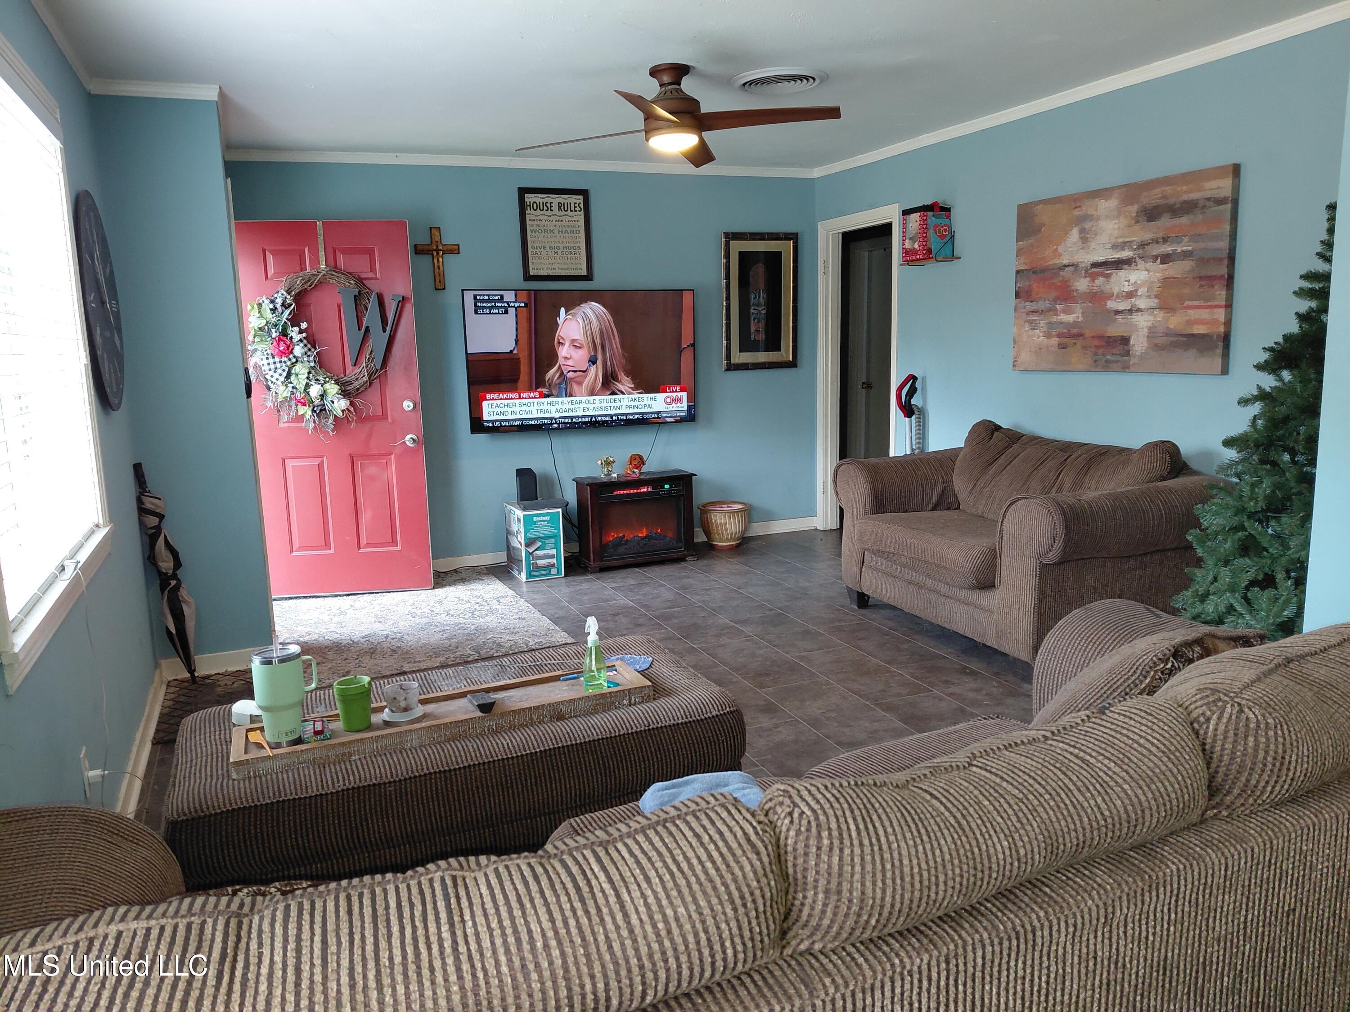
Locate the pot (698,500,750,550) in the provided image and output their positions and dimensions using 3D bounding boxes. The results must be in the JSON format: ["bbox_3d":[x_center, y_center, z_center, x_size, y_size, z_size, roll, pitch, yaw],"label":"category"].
[{"bbox_3d":[0.338,0.127,6.442,0.345,0.287,0.345,-2,10,0],"label":"pot"}]

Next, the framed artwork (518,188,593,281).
[{"bbox_3d":[-0.724,-1.648,5.938,0.438,0.545,0.025,-6,10,-22],"label":"framed artwork"}]

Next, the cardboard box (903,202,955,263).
[{"bbox_3d":[1.410,-1.518,5.457,0.155,0.300,0.225,-6,11,-23],"label":"cardboard box"}]

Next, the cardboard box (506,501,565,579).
[{"bbox_3d":[-0.847,0.202,5.860,0.236,0.412,0.399,-6,11,-24],"label":"cardboard box"}]

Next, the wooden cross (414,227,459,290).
[{"bbox_3d":[-1.395,-1.456,5.734,0.260,0.355,0.025,-6,11,-22],"label":"wooden cross"}]

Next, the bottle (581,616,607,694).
[{"bbox_3d":[-0.211,0.377,2.517,0.062,0.198,0.060,-2,10,0],"label":"bottle"}]

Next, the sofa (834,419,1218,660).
[{"bbox_3d":[1.523,0.103,4.464,0.960,0.940,1.520,-6,11,-23],"label":"sofa"}]

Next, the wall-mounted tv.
[{"bbox_3d":[-0.549,-0.897,5.975,1.455,0.835,0.065,-6,11,-23],"label":"wall-mounted tv"}]

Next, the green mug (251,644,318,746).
[{"bbox_3d":[-0.887,0.434,2.238,0.110,0.219,0.150,5,12,34],"label":"green mug"}]

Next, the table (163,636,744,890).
[{"bbox_3d":[-0.553,0.726,2.573,1.330,0.460,0.680,-6,10,-22],"label":"table"}]

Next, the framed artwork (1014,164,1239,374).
[{"bbox_3d":[1.943,-1.002,4.343,0.040,0.810,1.180,-6,10,-22],"label":"framed artwork"}]

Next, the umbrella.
[{"bbox_3d":[-2.063,0.289,3.999,0.130,0.960,0.110,-13,13,-21],"label":"umbrella"}]

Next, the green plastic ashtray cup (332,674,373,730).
[{"bbox_3d":[-0.756,0.469,2.301,0.085,0.111,0.085,-6,10,-22],"label":"green plastic ashtray cup"}]

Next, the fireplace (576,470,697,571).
[{"bbox_3d":[-0.238,0.089,6.048,0.716,0.536,0.269,-6,11,-24],"label":"fireplace"}]

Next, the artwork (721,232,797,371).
[{"bbox_3d":[0.571,-1.365,6.526,0.560,0.896,0.035,-6,10,-22],"label":"artwork"}]

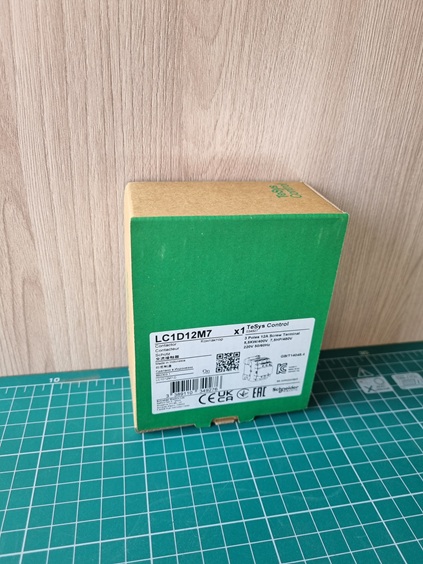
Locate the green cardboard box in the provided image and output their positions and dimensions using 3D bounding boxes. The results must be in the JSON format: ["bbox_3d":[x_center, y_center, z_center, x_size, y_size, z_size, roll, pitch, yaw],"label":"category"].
[{"bbox_3d":[0.006,0.011,0.226,0.095,0.115,0.053,-3,28,-12],"label":"green cardboard box"}]

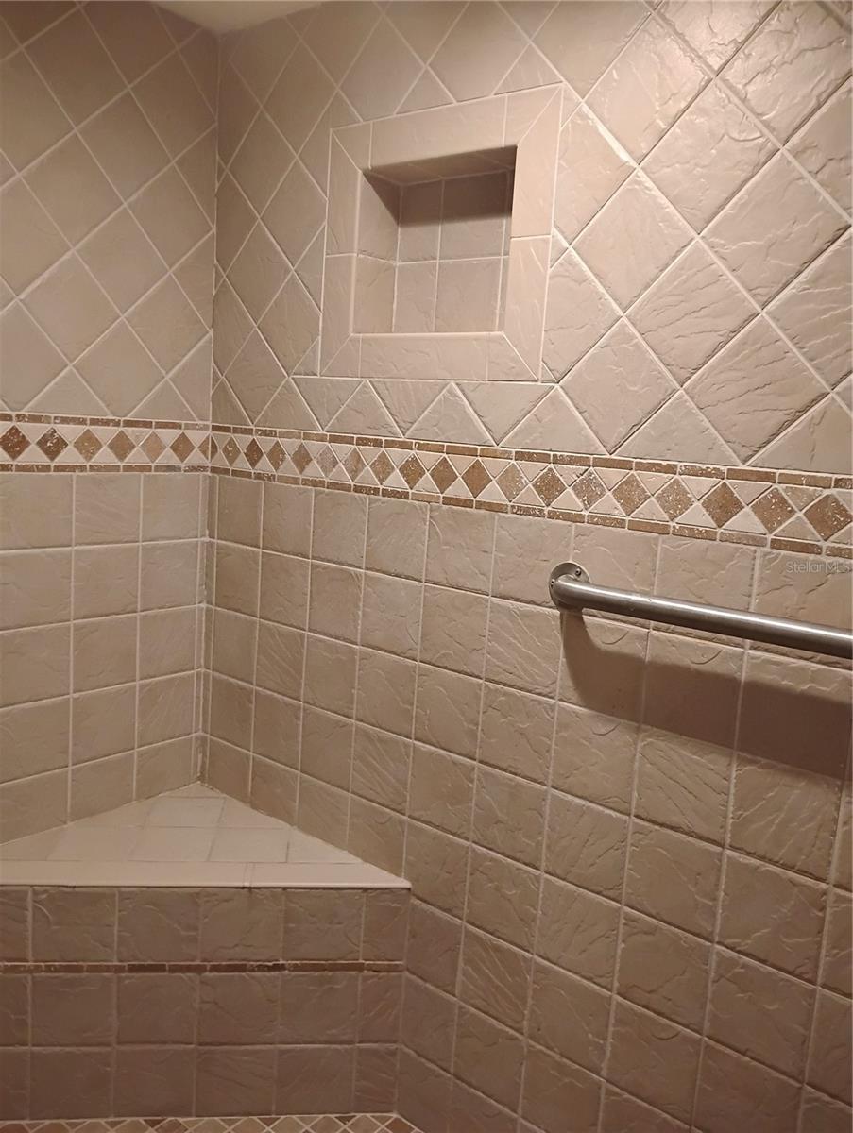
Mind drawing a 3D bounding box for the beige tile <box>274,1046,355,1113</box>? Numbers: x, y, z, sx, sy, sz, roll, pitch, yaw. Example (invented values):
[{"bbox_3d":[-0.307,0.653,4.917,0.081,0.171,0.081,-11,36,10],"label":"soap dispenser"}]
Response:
[{"bbox_3d":[-0.225,1.043,1.868,0.150,0.147,0.010,3,8,-7],"label":"beige tile"}]

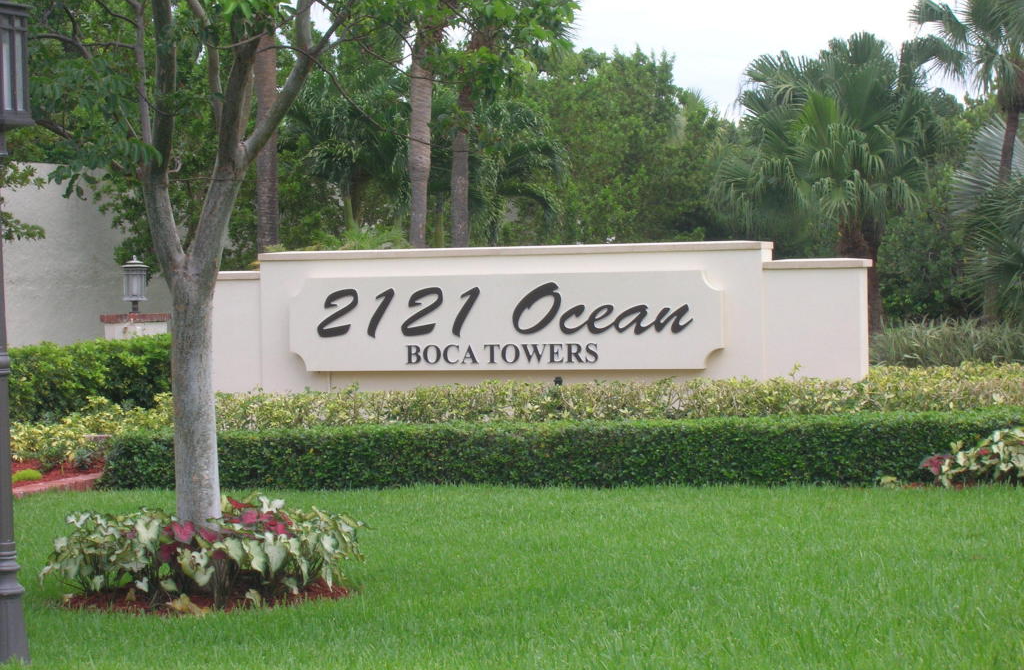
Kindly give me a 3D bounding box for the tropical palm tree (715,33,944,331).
[{"bbox_3d":[4.292,-1.686,31.000,3.100,4.743,3.100,-1,0,0],"label":"tropical palm tree"}]

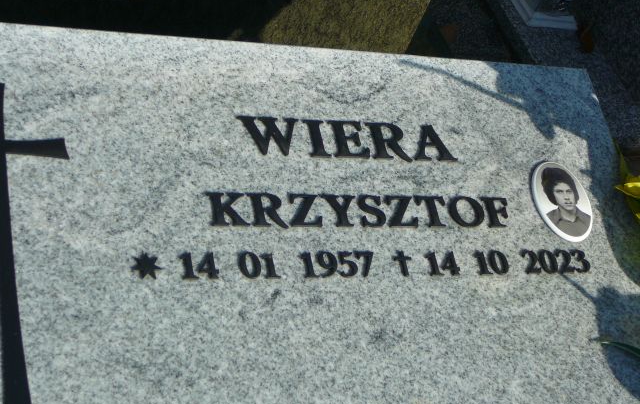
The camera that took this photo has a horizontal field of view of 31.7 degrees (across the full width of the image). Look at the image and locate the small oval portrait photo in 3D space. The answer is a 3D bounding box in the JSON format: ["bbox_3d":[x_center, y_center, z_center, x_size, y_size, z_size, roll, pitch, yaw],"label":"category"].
[{"bbox_3d":[0.329,-0.001,1.522,0.090,0.008,0.120,1,63,-25],"label":"small oval portrait photo"}]

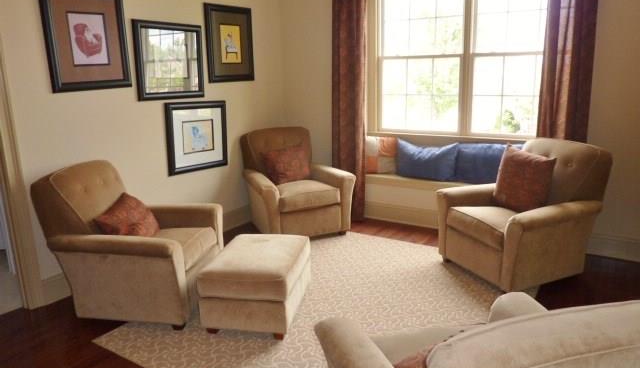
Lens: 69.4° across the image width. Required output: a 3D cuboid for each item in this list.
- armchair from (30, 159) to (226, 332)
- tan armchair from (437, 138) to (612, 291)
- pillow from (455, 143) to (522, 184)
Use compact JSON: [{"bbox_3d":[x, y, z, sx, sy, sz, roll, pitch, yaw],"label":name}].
[{"bbox_3d":[-1.202,0.345,3.089,0.907,0.936,0.912,1,13,7],"label":"armchair"},{"bbox_3d":[1.542,0.210,3.535,0.907,0.936,0.912,-6,14,-21],"label":"tan armchair"},{"bbox_3d":[1.632,-0.169,4.431,0.636,0.394,0.163,8,0,32],"label":"pillow"}]

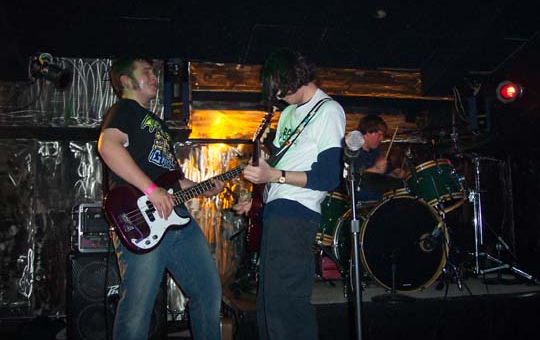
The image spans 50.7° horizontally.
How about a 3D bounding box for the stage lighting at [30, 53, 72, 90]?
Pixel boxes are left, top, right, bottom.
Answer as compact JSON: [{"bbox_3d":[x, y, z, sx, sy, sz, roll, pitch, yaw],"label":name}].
[{"bbox_3d":[-1.530,-0.690,4.000,0.240,0.200,0.170,16,4,19],"label":"stage lighting"}]

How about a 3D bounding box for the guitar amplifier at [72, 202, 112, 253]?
[{"bbox_3d":[-1.040,0.372,3.880,0.530,0.317,0.420,1,-1,-18],"label":"guitar amplifier"}]

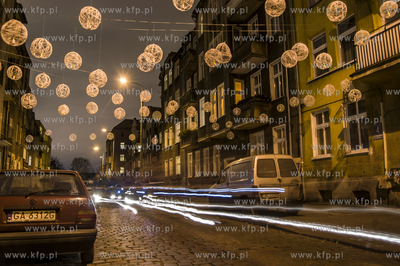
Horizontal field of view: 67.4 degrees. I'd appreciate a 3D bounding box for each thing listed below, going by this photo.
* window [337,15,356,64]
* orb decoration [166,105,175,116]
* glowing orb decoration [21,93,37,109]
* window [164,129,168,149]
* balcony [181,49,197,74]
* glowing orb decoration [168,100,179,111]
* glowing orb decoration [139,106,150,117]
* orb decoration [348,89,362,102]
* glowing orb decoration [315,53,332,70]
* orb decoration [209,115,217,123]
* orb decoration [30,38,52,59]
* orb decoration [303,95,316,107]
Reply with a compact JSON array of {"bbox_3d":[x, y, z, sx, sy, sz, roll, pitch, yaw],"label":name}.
[{"bbox_3d":[5.662,-3.527,11.543,0.150,1.780,0.850,3,-10,-22],"label":"window"},{"bbox_3d":[-1.232,-0.957,12.868,0.395,0.395,0.395,0,-9,0],"label":"orb decoration"},{"bbox_3d":[-4.850,-0.900,8.510,0.460,0.460,0.460,-1,-10,0],"label":"glowing orb decoration"},{"bbox_3d":[-4.093,0.739,36.297,0.200,2.100,1.350,3,-10,-20],"label":"window"},{"bbox_3d":[-0.789,-6.449,27.282,1.050,1.100,2.800,3,-10,-22],"label":"balcony"},{"bbox_3d":[-1.029,-1.068,11.639,0.400,0.400,0.400,-1,-10,0],"label":"glowing orb decoration"},{"bbox_3d":[-2.342,-0.907,12.648,0.460,0.460,0.460,-1,-10,0],"label":"glowing orb decoration"},{"bbox_3d":[4.736,-1.139,9.151,0.400,0.400,0.400,3,-10,-20],"label":"orb decoration"},{"bbox_3d":[3.188,-1.834,7.675,0.420,0.420,0.420,5,-12,-23],"label":"glowing orb decoration"},{"bbox_3d":[0.693,-0.698,15.379,0.390,0.390,0.390,3,-10,-20],"label":"orb decoration"},{"bbox_3d":[-3.215,-1.707,6.084,0.399,0.411,0.399,-1,-9,0],"label":"orb decoration"},{"bbox_3d":[3.905,-1.135,10.667,0.420,0.420,0.420,5,-12,-23],"label":"orb decoration"}]

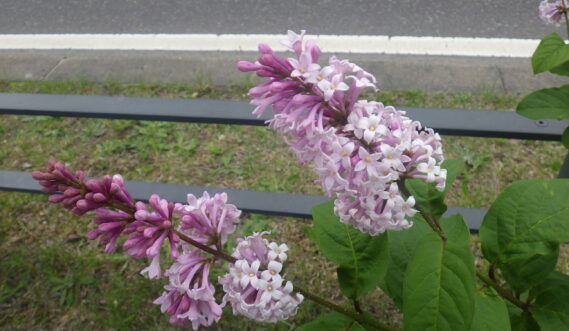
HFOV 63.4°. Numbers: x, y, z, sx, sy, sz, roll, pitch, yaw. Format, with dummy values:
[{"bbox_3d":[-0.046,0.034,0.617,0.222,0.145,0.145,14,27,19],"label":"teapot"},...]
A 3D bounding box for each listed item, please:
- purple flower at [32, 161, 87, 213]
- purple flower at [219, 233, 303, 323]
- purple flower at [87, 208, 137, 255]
[{"bbox_3d":[-0.156,0.015,0.320,0.040,0.032,0.033,35,85,-6],"label":"purple flower"},{"bbox_3d":[-0.017,0.079,0.325,0.057,0.061,0.052,-6,12,-1],"label":"purple flower"},{"bbox_3d":[-0.120,0.046,0.320,0.034,0.030,0.032,18,90,2],"label":"purple flower"}]

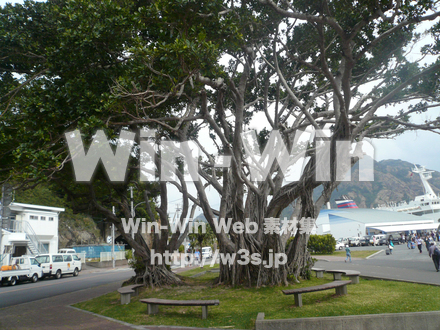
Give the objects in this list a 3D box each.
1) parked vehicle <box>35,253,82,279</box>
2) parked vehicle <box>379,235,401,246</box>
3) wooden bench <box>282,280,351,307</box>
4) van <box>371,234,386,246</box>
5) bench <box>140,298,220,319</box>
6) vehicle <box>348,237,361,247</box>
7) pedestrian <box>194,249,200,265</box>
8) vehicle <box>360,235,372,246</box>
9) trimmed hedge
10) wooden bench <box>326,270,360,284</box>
[{"bbox_3d":[-13.850,8.770,30.900,1.690,1.970,4.690,-7,-13,10],"label":"parked vehicle"},{"bbox_3d":[29.914,13.188,62.259,4.100,1.850,1.650,5,-15,-34],"label":"parked vehicle"},{"bbox_3d":[2.910,3.710,10.240,2.700,0.400,0.740,4,-15,-35],"label":"wooden bench"},{"bbox_3d":[28.341,13.480,63.239,3.600,1.880,1.530,4,-14,-31],"label":"van"},{"bbox_3d":[-1.185,4.095,10.080,2.500,0.420,0.620,-10,-14,27],"label":"bench"},{"bbox_3d":[25.095,14.100,65.192,3.600,1.880,1.530,5,-15,-33],"label":"vehicle"},{"bbox_3d":[-2.379,9.611,37.300,0.580,1.700,0.420,-4,-13,2],"label":"pedestrian"},{"bbox_3d":[25.727,13.399,62.500,1.550,1.780,3.700,-14,-16,36],"label":"vehicle"},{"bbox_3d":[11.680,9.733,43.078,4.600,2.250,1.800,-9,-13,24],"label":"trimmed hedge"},{"bbox_3d":[5.140,4.630,14.700,0.740,0.400,2.700,-4,-13,-6],"label":"wooden bench"}]

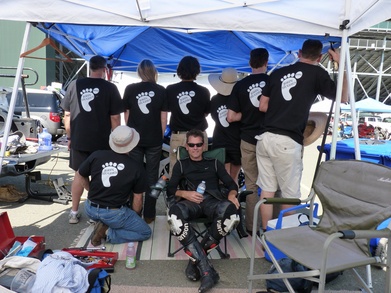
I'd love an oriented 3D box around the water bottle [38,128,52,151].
[{"bbox_3d":[-1.845,-0.086,3.750,0.165,0.280,0.165,2,4,0],"label":"water bottle"}]

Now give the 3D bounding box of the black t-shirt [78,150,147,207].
[{"bbox_3d":[-0.724,0.288,2.660,0.540,0.500,0.330,1,-18,-1],"label":"black t-shirt"}]

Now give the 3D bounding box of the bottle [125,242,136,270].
[{"bbox_3d":[-0.480,0.810,2.268,0.073,0.195,0.073,1,5,0],"label":"bottle"}]

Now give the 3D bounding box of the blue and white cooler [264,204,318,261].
[{"bbox_3d":[0.860,0.703,2.452,0.500,0.430,0.280,-1,5,-35],"label":"blue and white cooler"}]

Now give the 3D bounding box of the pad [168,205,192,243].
[{"bbox_3d":[-0.115,0.581,2.330,0.155,0.250,0.130,-26,-16,23],"label":"pad"}]

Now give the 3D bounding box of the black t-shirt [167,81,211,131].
[{"bbox_3d":[-0.079,-0.417,3.220,0.460,0.540,0.280,1,5,0],"label":"black t-shirt"}]

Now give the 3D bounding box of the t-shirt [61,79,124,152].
[{"bbox_3d":[-1.091,-0.315,3.200,0.580,0.740,0.320,1,5,-7],"label":"t-shirt"}]

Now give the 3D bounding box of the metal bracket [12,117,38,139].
[{"bbox_3d":[-2.453,-0.274,4.400,0.370,0.300,0.120,1,5,-6],"label":"metal bracket"}]

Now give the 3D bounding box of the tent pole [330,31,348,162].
[{"bbox_3d":[1.266,-0.067,2.768,0.042,1.950,0.042,3,5,0],"label":"tent pole"}]

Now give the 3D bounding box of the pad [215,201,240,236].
[{"bbox_3d":[0.238,0.543,2.270,0.160,0.230,0.120,25,-6,-19],"label":"pad"}]

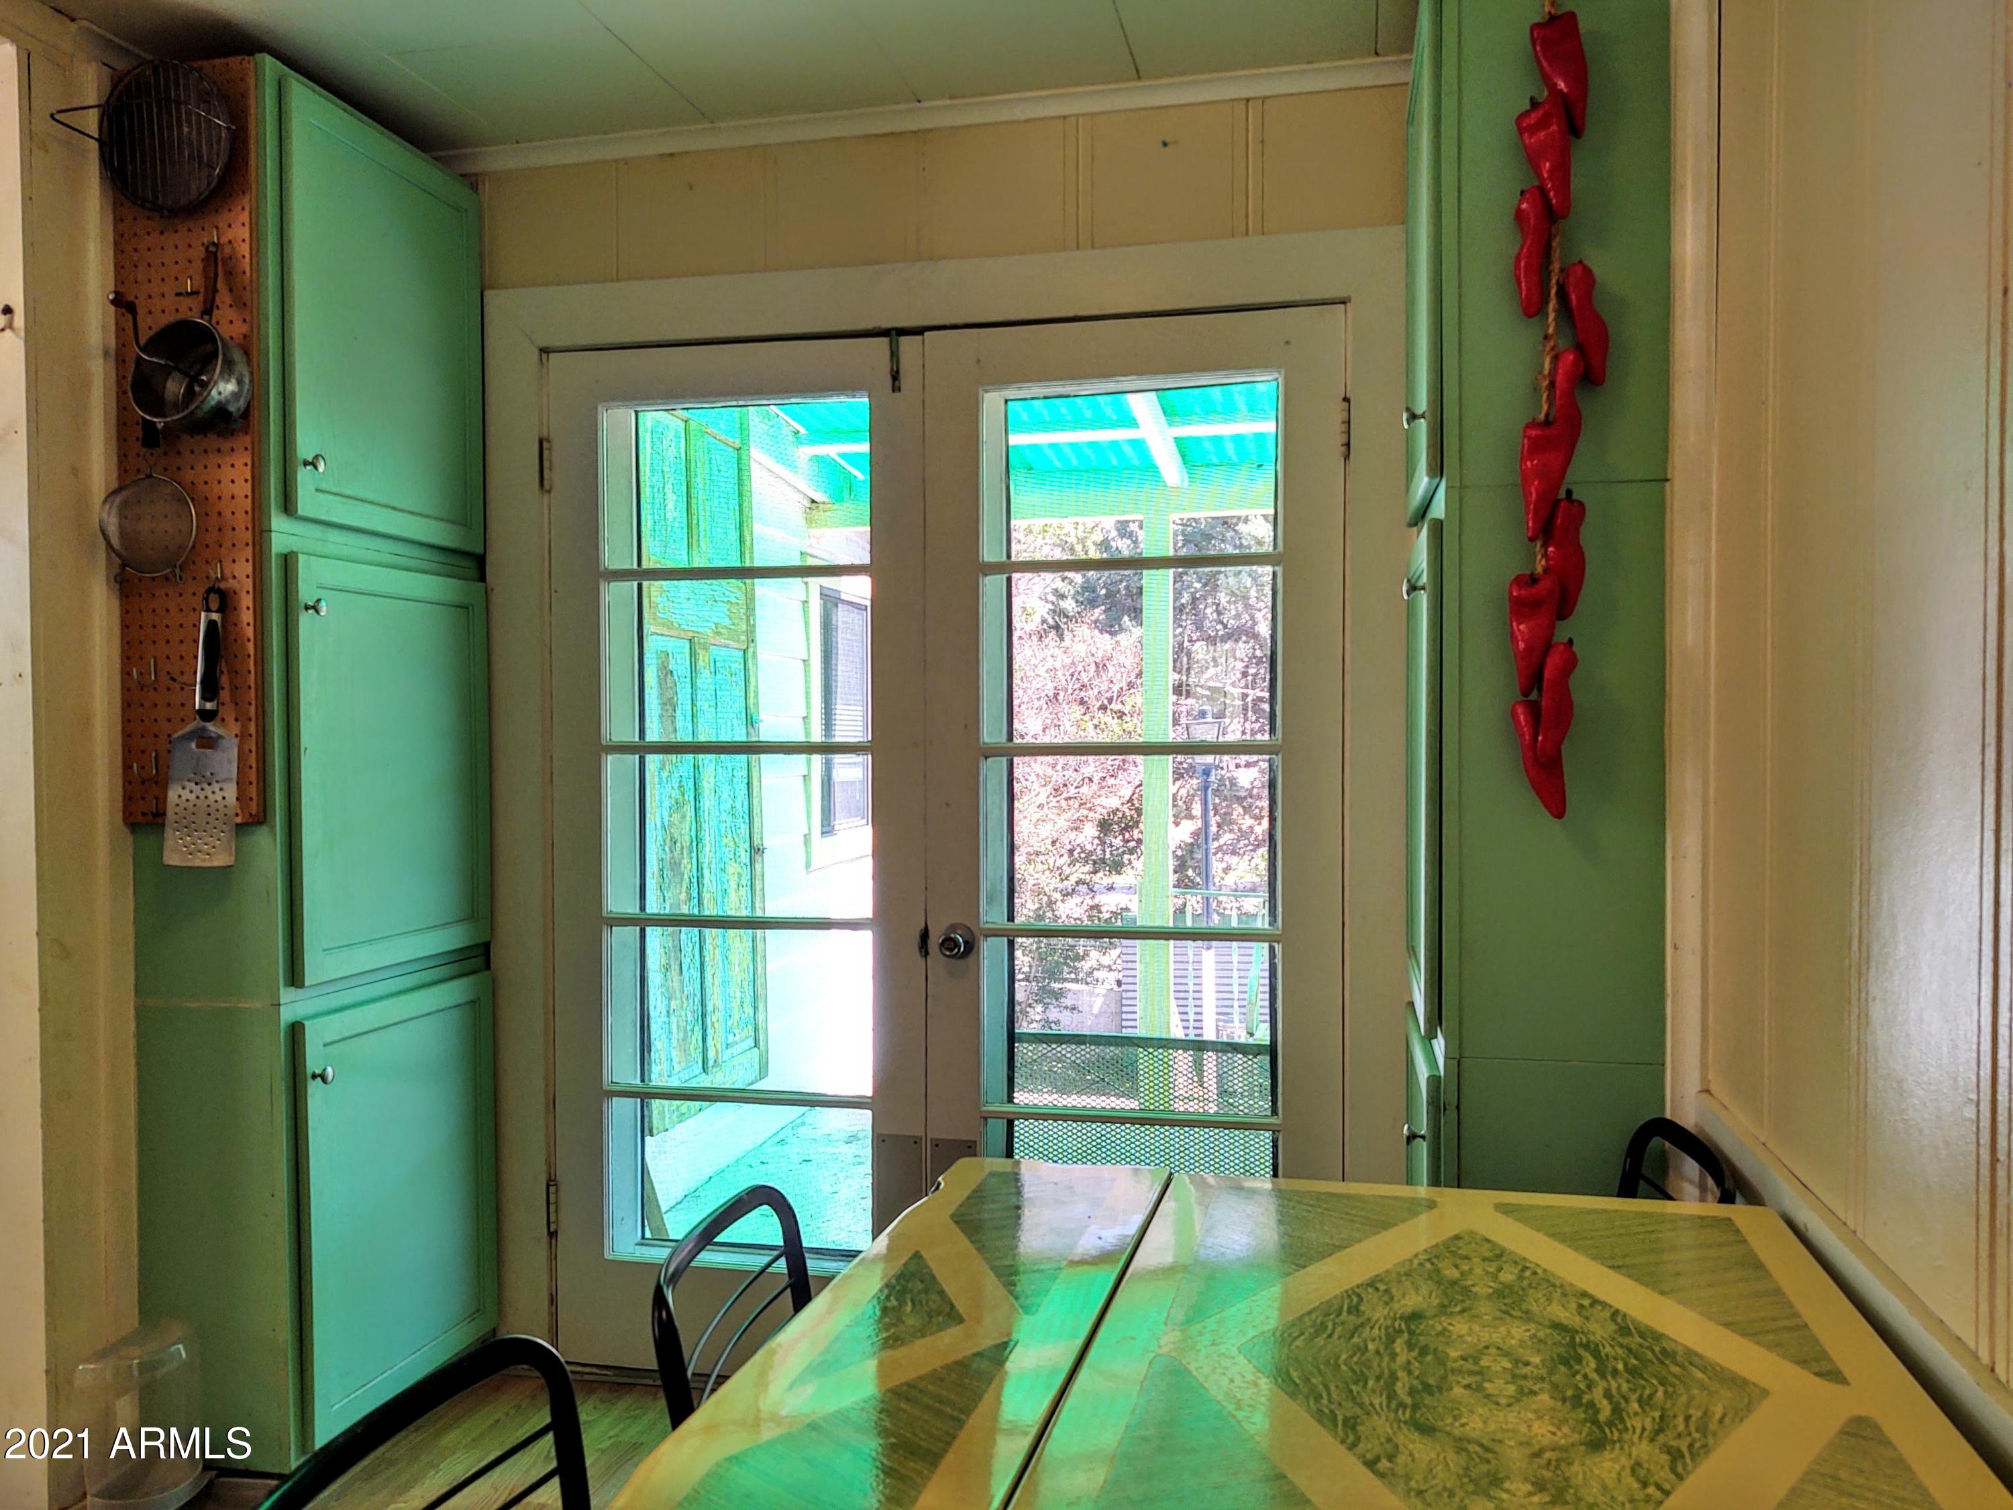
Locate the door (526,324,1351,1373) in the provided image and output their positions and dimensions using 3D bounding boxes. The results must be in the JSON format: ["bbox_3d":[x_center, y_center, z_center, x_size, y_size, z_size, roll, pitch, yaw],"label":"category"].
[{"bbox_3d":[-0.146,0.210,2.983,1.548,2.018,0.050,0,1,13],"label":"door"}]

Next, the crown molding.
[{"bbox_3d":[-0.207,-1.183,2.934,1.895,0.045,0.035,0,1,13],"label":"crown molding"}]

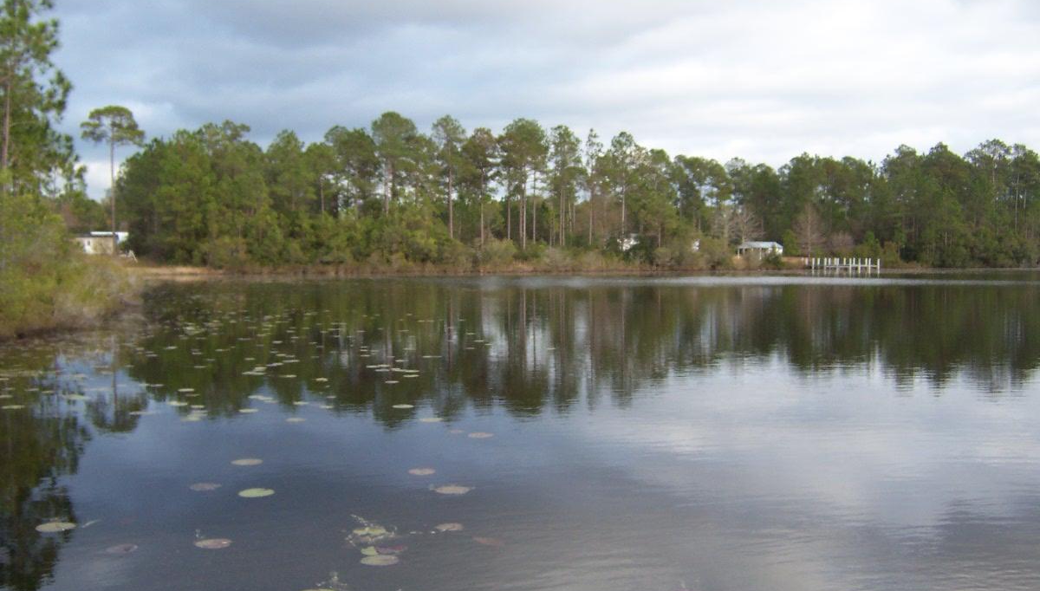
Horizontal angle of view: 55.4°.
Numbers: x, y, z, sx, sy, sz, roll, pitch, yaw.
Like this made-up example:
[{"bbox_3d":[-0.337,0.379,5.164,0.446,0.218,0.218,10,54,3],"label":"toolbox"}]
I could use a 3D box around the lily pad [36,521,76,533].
[{"bbox_3d":[-3.543,1.770,7.573,0.308,0.020,0.302,0,2,0],"label":"lily pad"}]

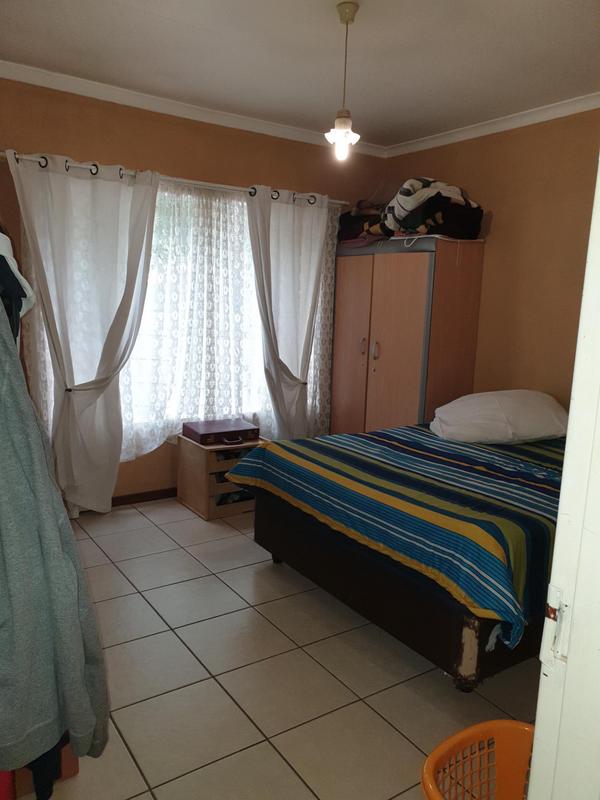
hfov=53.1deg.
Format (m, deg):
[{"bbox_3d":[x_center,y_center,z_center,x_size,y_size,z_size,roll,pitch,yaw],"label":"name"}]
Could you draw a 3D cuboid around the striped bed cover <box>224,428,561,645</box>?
[{"bbox_3d":[0.928,0.479,3.223,1.916,0.415,1.687,-4,11,-34],"label":"striped bed cover"}]

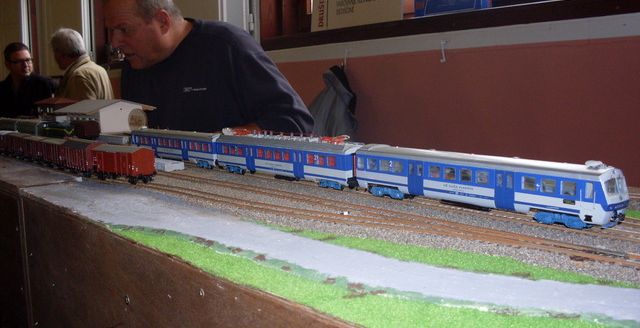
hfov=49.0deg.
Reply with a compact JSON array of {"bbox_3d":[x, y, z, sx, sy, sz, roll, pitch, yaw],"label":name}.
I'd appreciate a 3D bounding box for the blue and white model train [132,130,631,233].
[{"bbox_3d":[-0.035,-0.008,0.764,0.033,0.052,0.770,-6,8,-37],"label":"blue and white model train"}]

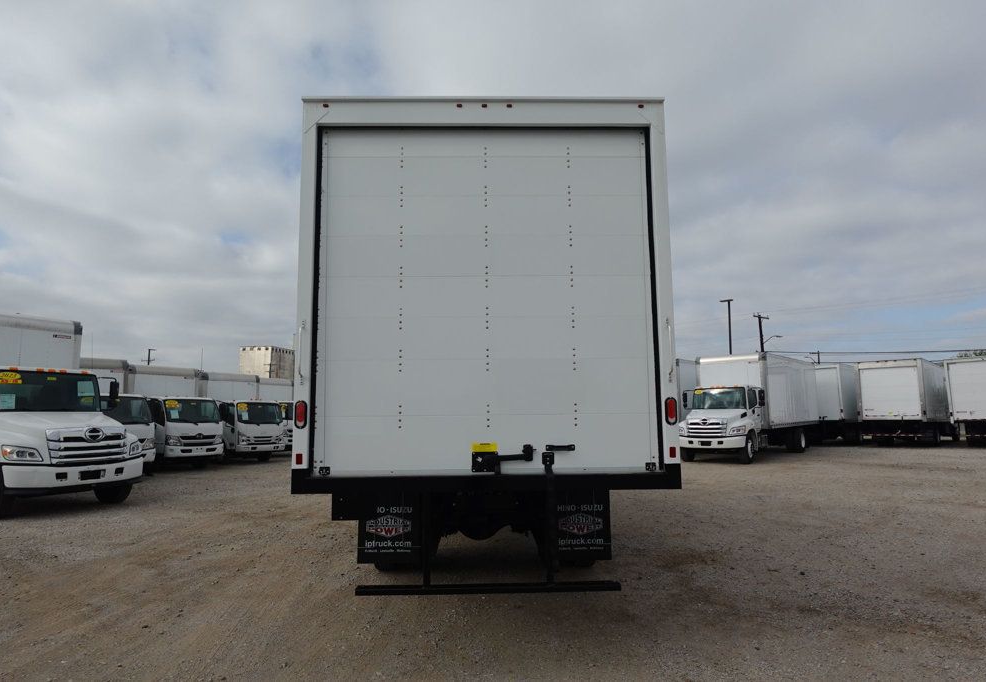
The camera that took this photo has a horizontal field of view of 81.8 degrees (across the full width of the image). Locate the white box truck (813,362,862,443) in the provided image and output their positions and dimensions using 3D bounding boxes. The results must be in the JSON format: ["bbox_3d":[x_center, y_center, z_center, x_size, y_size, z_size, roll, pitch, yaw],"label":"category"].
[{"bbox_3d":[19.100,3.450,31.500,2.450,3.800,9.300,-5,-7,43],"label":"white box truck"}]

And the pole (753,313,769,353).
[{"bbox_3d":[25.250,2.630,53.000,2.200,10.400,0.400,1,-6,-32],"label":"pole"}]

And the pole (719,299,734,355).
[{"bbox_3d":[17.950,1.740,43.000,1.000,9.800,0.400,0,-5,0],"label":"pole"}]

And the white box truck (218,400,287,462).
[{"bbox_3d":[-11.900,3.250,24.300,7.000,3.400,2.400,-4,-7,37],"label":"white box truck"}]

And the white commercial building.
[{"bbox_3d":[-78.600,12.800,197.400,12.200,20.500,15.500,-1,-5,10],"label":"white commercial building"}]

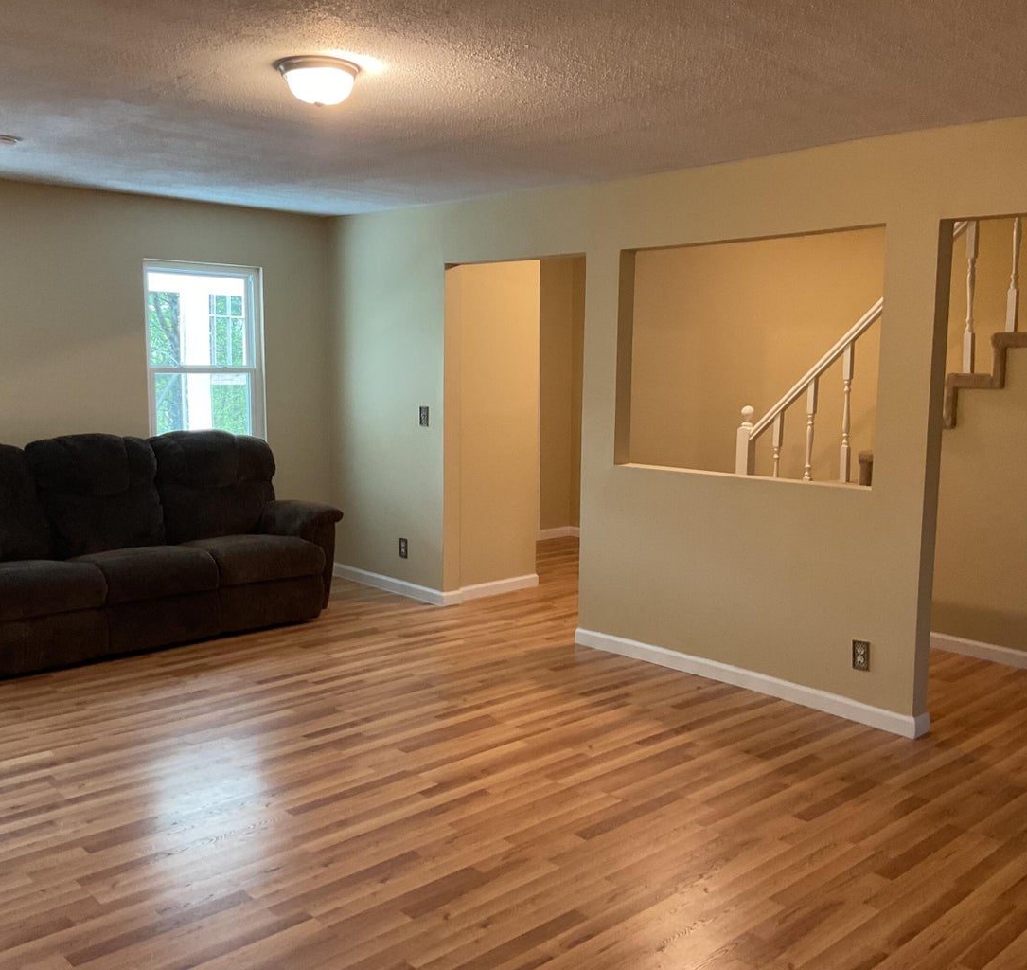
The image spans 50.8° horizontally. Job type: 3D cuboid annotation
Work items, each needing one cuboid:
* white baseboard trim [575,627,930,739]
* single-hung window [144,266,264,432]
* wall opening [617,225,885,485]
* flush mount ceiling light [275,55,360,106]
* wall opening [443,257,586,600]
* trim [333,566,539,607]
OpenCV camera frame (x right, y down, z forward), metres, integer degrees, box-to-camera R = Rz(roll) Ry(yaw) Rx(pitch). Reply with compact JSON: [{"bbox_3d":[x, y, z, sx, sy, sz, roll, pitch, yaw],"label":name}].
[{"bbox_3d":[1.028,0.898,5.159,0.135,0.087,1.933,-6,10,-43],"label":"white baseboard trim"},{"bbox_3d":[-1.910,-0.716,6.717,0.793,1.281,0.095,-6,10,-43],"label":"single-hung window"},{"bbox_3d":[1.050,-0.578,4.973,0.122,1.084,1.415,-6,10,-43],"label":"wall opening"},{"bbox_3d":[-0.608,-1.235,3.358,0.264,0.120,0.264,1,7,0],"label":"flush mount ceiling light"},{"bbox_3d":[0.010,-0.227,6.122,0.122,2.056,1.120,-6,10,-43],"label":"wall opening"},{"bbox_3d":[-0.516,0.610,7.332,0.894,0.086,1.216,-6,10,-43],"label":"trim"}]

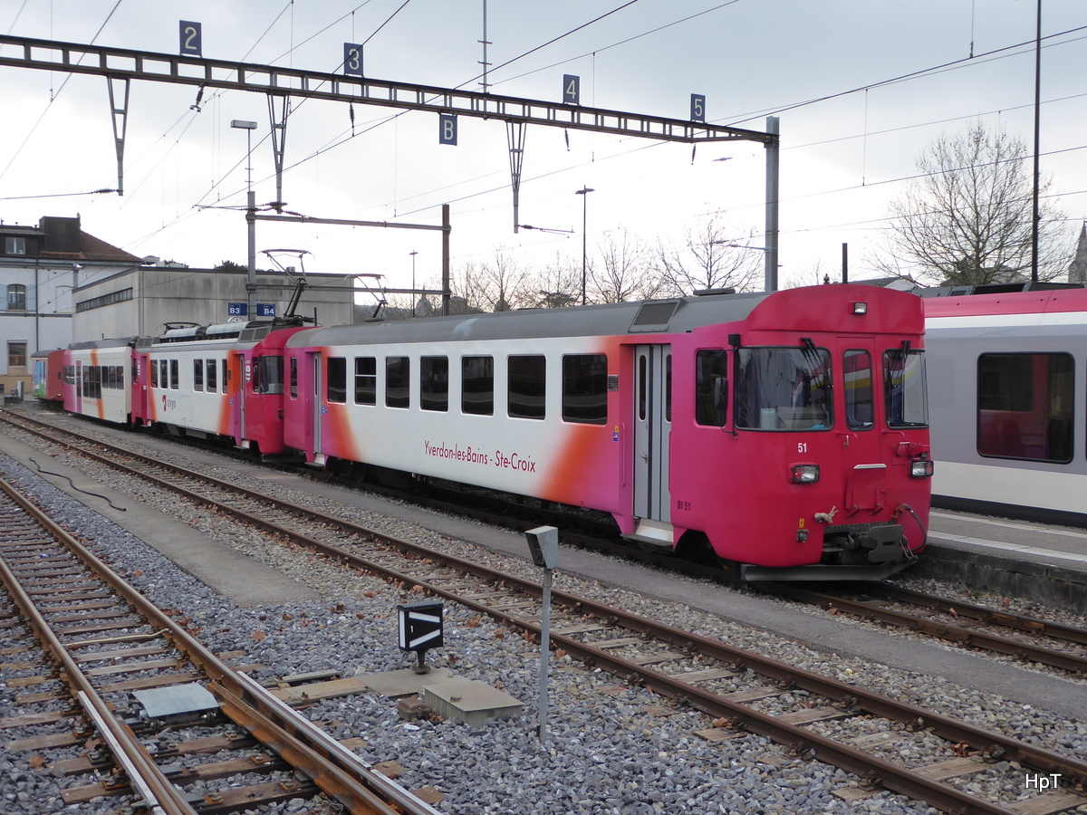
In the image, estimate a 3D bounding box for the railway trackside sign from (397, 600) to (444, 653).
[{"bbox_3d":[-1.020,1.826,10.254,0.350,0.375,0.175,-1,2,-29],"label":"railway trackside sign"}]

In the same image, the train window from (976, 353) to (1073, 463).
[{"bbox_3d":[6.562,-0.016,16.704,0.060,1.450,1.570,-1,2,-29],"label":"train window"}]

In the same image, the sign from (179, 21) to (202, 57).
[{"bbox_3d":[-7.175,-7.486,24.854,0.430,0.670,0.040,-1,2,-29],"label":"sign"}]

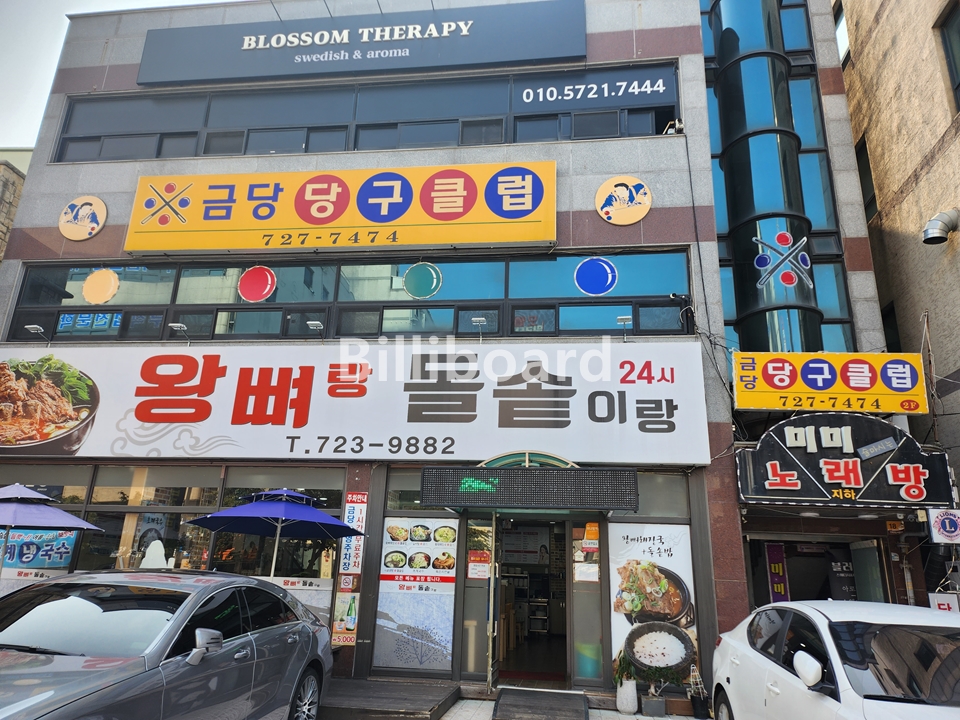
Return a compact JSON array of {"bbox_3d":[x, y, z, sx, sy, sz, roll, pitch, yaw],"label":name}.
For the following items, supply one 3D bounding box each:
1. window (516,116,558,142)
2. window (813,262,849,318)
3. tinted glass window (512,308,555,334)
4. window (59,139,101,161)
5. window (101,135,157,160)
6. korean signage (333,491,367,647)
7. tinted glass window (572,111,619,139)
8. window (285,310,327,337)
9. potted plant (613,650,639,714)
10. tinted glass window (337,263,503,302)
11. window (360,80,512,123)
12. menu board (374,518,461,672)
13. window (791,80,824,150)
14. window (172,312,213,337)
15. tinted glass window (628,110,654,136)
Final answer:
[{"bbox_3d":[0.935,-3.747,10.819,0.675,0.414,0.060,0,-17,7],"label":"window"},{"bbox_3d":[5.553,-1.092,10.580,0.492,0.949,0.080,0,-18,7],"label":"window"},{"bbox_3d":[0.809,-0.581,10.046,0.625,0.394,0.050,0,-18,7],"label":"tinted glass window"},{"bbox_3d":[-7.090,-3.719,11.813,0.717,0.476,0.050,0,-17,7],"label":"window"},{"bbox_3d":[-6.167,-3.732,11.724,1.073,0.507,0.070,0,-18,7],"label":"window"},{"bbox_3d":[-1.739,2.785,8.969,0.304,1.971,0.030,0,-17,7],"label":"korean signage"},{"bbox_3d":[1.856,-3.791,10.712,0.725,0.510,0.050,0,-17,7],"label":"tinted glass window"},{"bbox_3d":[-2.692,-0.563,10.273,0.607,0.398,0.060,0,-17,7],"label":"window"},{"bbox_3d":[1.731,3.825,7.913,0.270,0.650,0.270,0,-18,7],"label":"potted plant"},{"bbox_3d":[-0.898,-1.194,10.237,2.585,0.635,0.080,0,-18,7],"label":"tinted glass window"},{"bbox_3d":[-0.739,-4.013,10.317,2.390,0.703,0.080,0,-16,7],"label":"window"},{"bbox_3d":[-0.816,3.077,8.846,1.044,1.866,0.040,0,-17,7],"label":"menu board"},{"bbox_3d":[5.207,-3.928,10.587,0.387,1.260,0.050,0,-18,7],"label":"window"},{"bbox_3d":[-4.165,-0.513,9.699,0.620,0.420,0.080,0,-16,7],"label":"window"},{"bbox_3d":[2.586,-3.785,10.635,0.437,0.494,0.070,0,-18,7],"label":"tinted glass window"}]

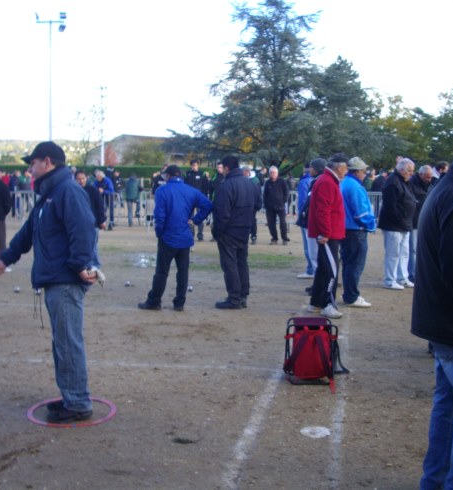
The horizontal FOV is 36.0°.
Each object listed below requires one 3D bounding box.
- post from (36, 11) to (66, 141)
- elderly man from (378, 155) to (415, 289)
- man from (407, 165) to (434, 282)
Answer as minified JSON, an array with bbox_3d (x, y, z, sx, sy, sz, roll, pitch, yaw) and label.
[{"bbox_3d":[-10.306,-8.351,41.363,1.800,10.651,0.800,0,6,-11],"label":"post"},{"bbox_3d":[2.351,-0.263,9.496,0.420,1.730,0.530,5,7,35],"label":"elderly man"},{"bbox_3d":[2.885,-0.308,10.138,0.420,1.710,0.520,6,8,41],"label":"man"}]

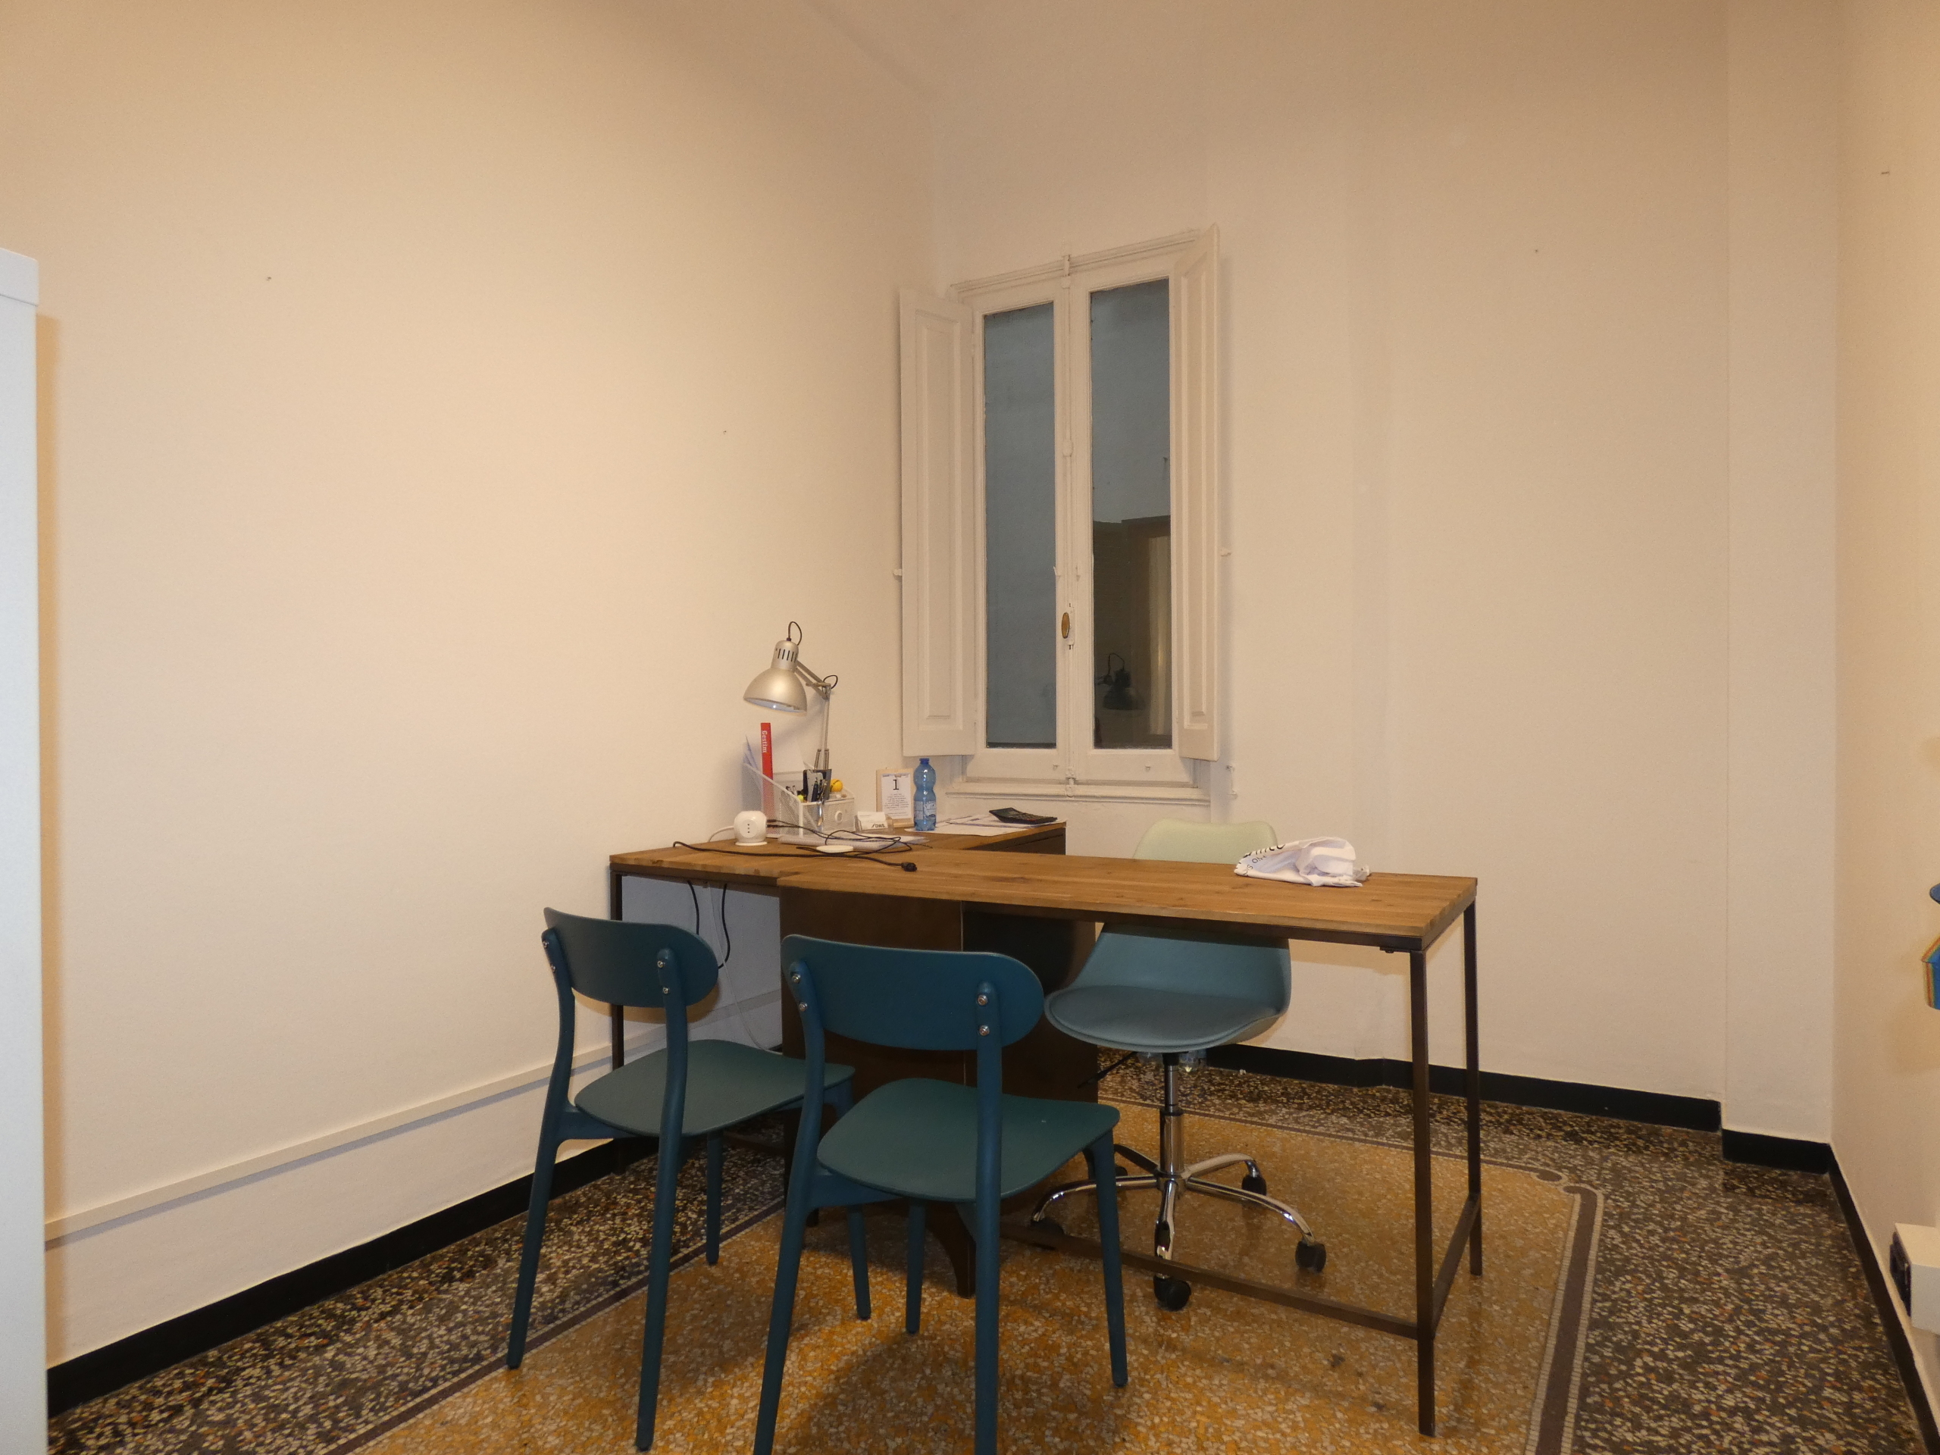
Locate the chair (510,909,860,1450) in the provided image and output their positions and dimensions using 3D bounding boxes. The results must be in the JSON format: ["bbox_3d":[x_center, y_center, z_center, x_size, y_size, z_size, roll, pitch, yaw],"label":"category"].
[{"bbox_3d":[-0.480,0.684,1.939,0.450,0.770,0.520,0,0,36],"label":"chair"}]

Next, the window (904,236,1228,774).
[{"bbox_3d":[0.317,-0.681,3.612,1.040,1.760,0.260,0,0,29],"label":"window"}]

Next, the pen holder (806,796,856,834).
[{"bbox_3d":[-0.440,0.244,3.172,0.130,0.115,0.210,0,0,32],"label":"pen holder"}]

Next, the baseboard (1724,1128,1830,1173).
[{"bbox_3d":[1.913,1.009,2.664,0.210,0.073,0.025,0,0,25],"label":"baseboard"}]

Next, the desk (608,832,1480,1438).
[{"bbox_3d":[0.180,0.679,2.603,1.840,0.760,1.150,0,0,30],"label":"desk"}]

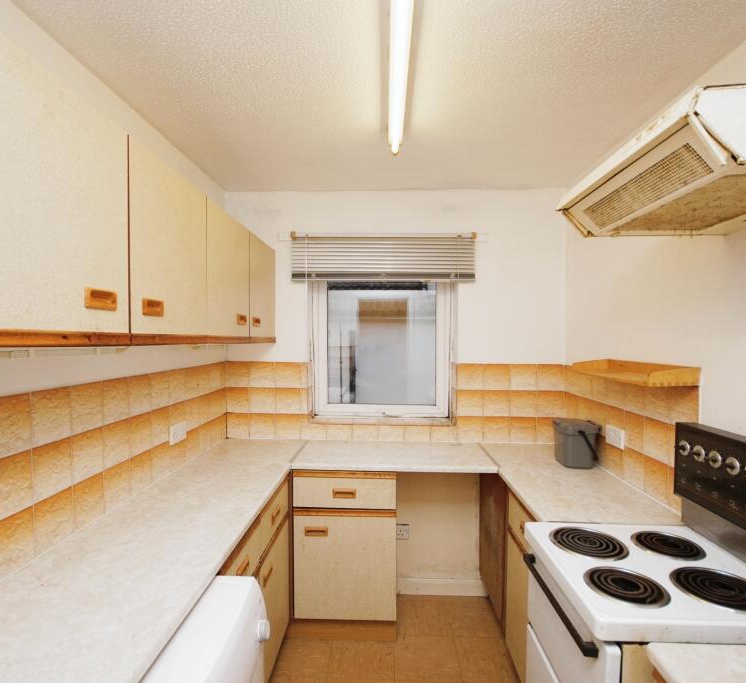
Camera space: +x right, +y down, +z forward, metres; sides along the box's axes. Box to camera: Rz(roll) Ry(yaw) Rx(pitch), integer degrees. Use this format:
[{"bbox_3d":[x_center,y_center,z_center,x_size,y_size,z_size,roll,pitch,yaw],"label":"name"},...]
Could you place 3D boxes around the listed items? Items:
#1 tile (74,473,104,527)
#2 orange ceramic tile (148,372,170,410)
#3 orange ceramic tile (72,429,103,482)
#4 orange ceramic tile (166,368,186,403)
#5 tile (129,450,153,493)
[{"bbox_3d":[-0.913,0.512,1.370,0.010,0.147,0.150,0,0,2],"label":"tile"},{"bbox_3d":[-0.901,0.208,1.800,0.010,0.151,0.149,0,1,3],"label":"orange ceramic tile"},{"bbox_3d":[-0.912,0.363,1.362,0.010,0.150,0.150,0,0,2],"label":"orange ceramic tile"},{"bbox_3d":[-0.890,0.207,1.933,0.010,0.150,0.145,0,1,2],"label":"orange ceramic tile"},{"bbox_3d":[-0.904,0.514,1.656,0.010,0.147,0.150,0,0,2],"label":"tile"}]

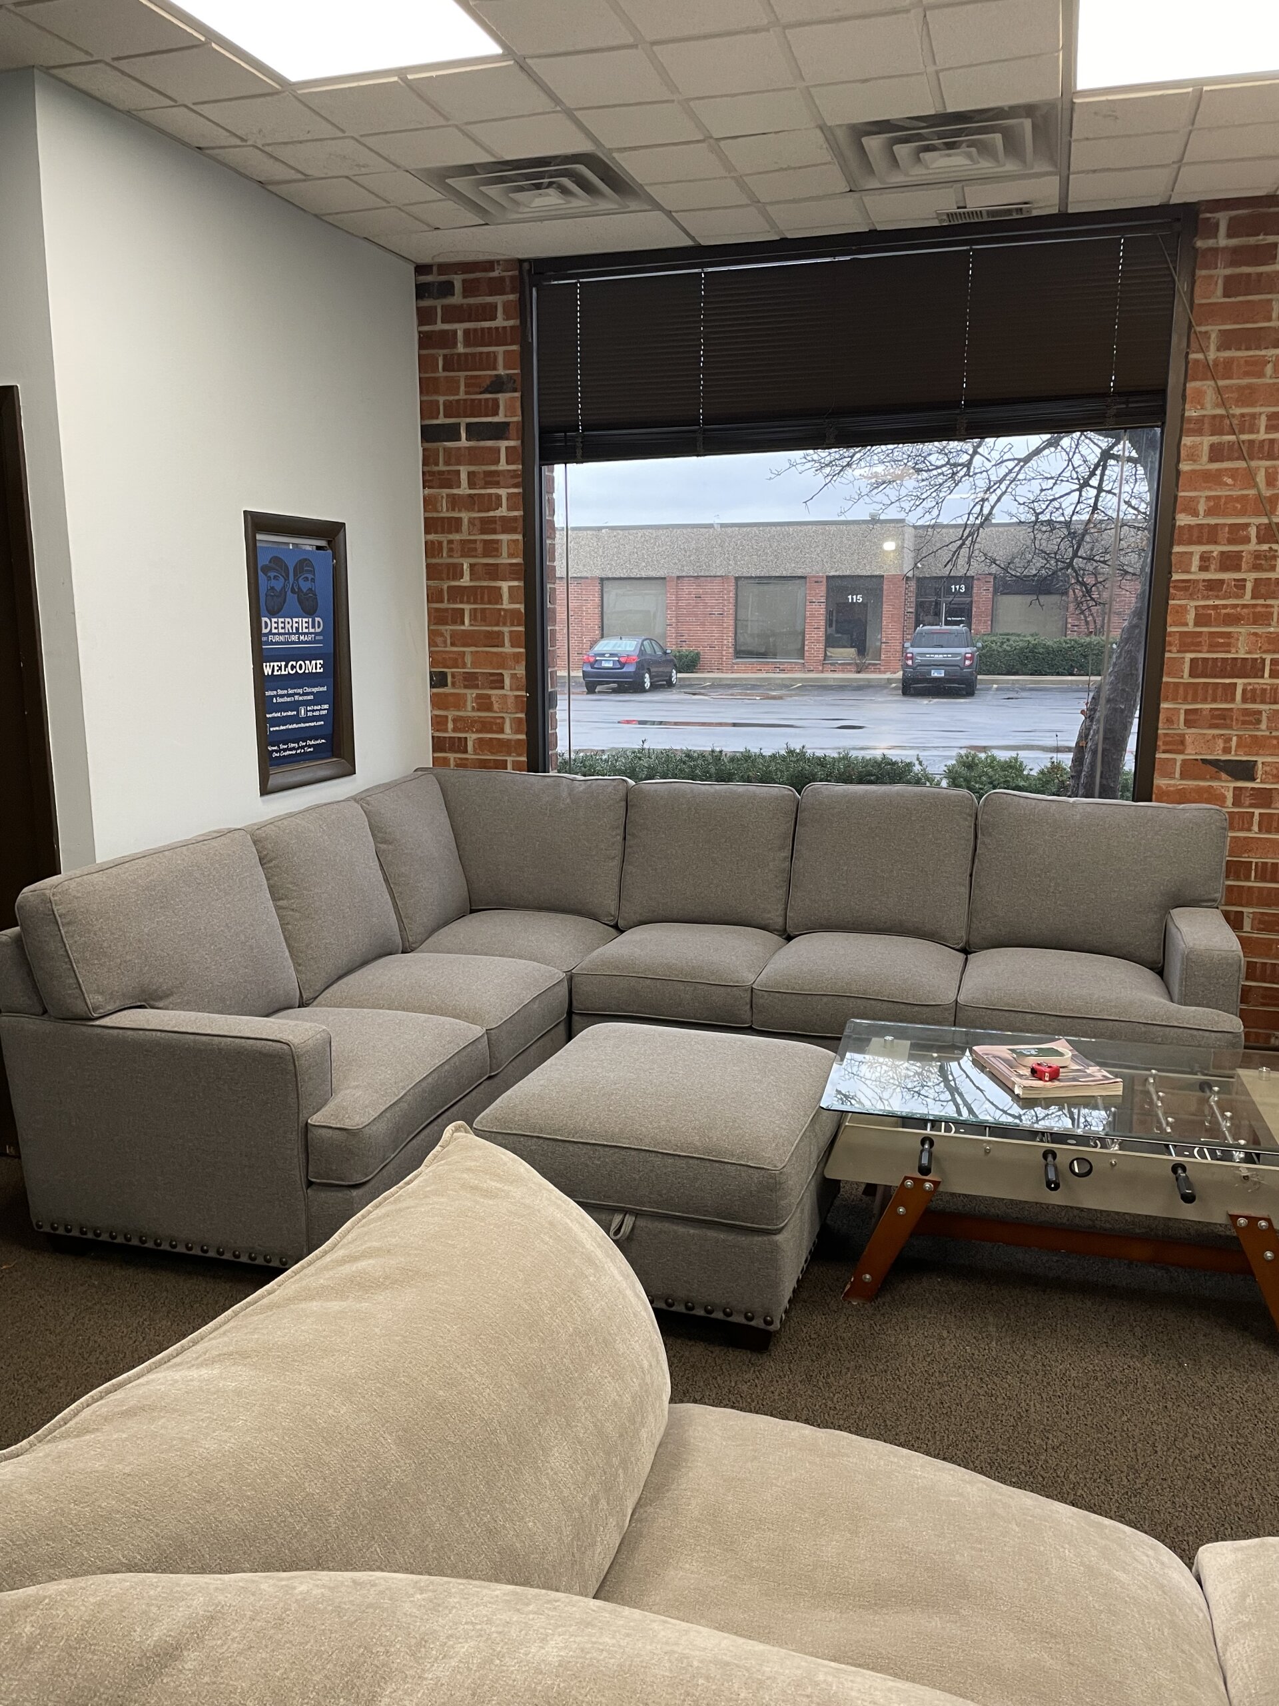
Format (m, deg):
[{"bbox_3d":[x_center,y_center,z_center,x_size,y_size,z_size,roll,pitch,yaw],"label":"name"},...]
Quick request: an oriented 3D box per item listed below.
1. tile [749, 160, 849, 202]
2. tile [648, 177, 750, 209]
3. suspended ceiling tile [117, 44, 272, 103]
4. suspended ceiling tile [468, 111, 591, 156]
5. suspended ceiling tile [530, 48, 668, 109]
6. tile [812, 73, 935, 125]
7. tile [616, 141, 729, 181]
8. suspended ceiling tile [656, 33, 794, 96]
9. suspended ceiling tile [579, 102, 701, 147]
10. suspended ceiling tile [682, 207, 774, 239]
[{"bbox_3d":[0.475,-2.007,3.822,0.280,0.020,0.288,4,12,17],"label":"tile"},{"bbox_3d":[0.194,-2.030,3.938,0.280,0.020,0.288,4,12,17],"label":"tile"},{"bbox_3d":[-1.049,-1.858,3.045,0.280,0.020,0.287,3,12,17],"label":"suspended ceiling tile"},{"bbox_3d":[-0.287,-1.936,3.441,0.280,0.020,0.287,3,12,17],"label":"suspended ceiling tile"},{"bbox_3d":[-0.086,-1.861,3.068,0.280,0.020,0.287,3,12,17],"label":"suspended ceiling tile"},{"bbox_3d":[0.587,-1.883,3.178,0.280,0.020,0.287,3,12,17],"label":"tile"},{"bbox_3d":[0.100,-1.975,3.652,0.280,0.020,0.288,4,12,17],"label":"tile"},{"bbox_3d":[0.204,-1.847,3.005,0.280,0.020,0.288,4,12,17],"label":"suspended ceiling tile"},{"bbox_3d":[0.004,-1.918,3.354,0.280,0.020,0.287,3,12,17],"label":"suspended ceiling tile"},{"bbox_3d":[0.282,-2.091,4.221,0.280,0.020,0.287,3,12,17],"label":"suspended ceiling tile"}]

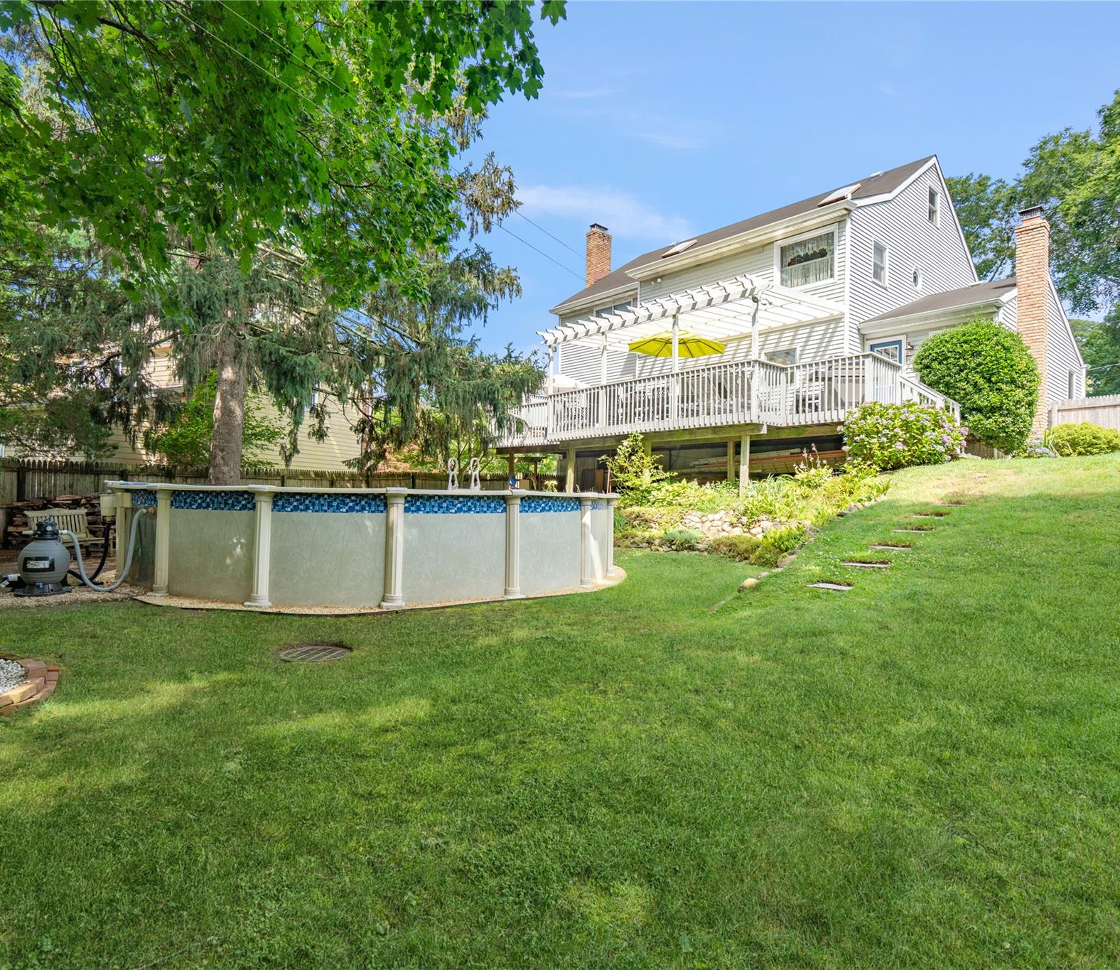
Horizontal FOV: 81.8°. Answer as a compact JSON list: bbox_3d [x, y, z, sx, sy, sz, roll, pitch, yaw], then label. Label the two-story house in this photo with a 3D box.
[{"bbox_3d":[6.780,-4.587,19.874,14.000,10.500,13.800,2,-1,-42],"label":"two-story house"}]

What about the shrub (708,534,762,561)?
[{"bbox_3d":[2.956,1.079,11.135,0.720,0.500,0.900,2,-1,-42],"label":"shrub"}]

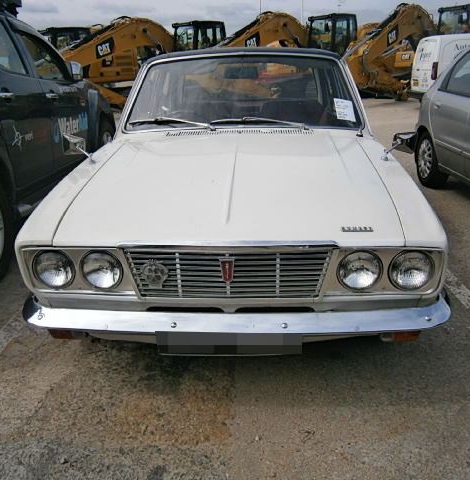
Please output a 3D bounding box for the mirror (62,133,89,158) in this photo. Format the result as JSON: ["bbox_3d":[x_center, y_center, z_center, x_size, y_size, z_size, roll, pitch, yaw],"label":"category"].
[{"bbox_3d":[-0.769,-0.459,2.310,0.125,0.105,0.080,0,20,3],"label":"mirror"}]

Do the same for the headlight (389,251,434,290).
[{"bbox_3d":[0.614,0.105,1.665,0.147,0.147,0.065,0,20,3],"label":"headlight"}]

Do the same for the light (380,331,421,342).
[{"bbox_3d":[0.585,0.343,1.705,0.145,0.050,0.070,0,20,3],"label":"light"}]

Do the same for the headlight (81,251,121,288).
[{"bbox_3d":[-0.472,0.106,1.703,0.147,0.147,0.065,0,20,3],"label":"headlight"}]

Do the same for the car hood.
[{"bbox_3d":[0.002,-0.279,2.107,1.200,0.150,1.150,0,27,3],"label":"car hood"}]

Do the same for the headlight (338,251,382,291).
[{"bbox_3d":[0.431,0.104,1.654,0.147,0.147,0.065,0,20,3],"label":"headlight"}]

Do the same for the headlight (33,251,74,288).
[{"bbox_3d":[-0.653,0.108,1.733,0.147,0.147,0.065,0,20,3],"label":"headlight"}]

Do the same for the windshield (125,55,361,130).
[{"bbox_3d":[0.044,-0.904,2.893,1.360,0.120,0.565,0,61,3],"label":"windshield"}]

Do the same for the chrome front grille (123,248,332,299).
[{"bbox_3d":[-0.020,0.123,1.684,0.725,0.190,0.065,0,20,3],"label":"chrome front grille"}]

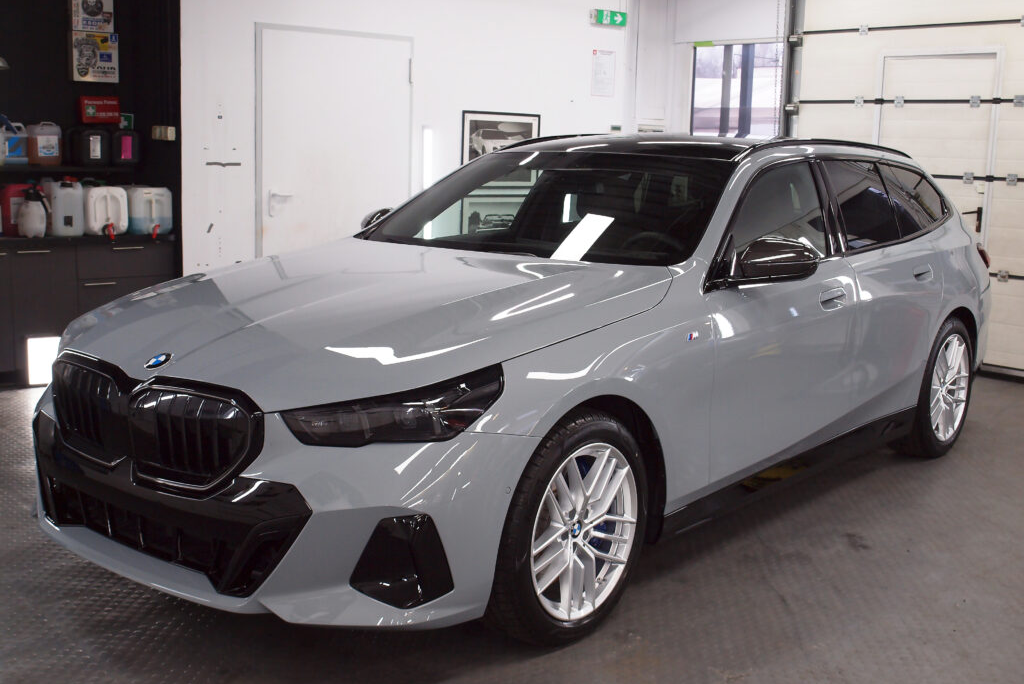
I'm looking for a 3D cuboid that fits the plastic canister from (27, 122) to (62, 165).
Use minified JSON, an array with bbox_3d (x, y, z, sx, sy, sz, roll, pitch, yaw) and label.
[{"bbox_3d":[-2.690,-1.144,6.811,0.160,0.240,0.145,-6,13,-40],"label":"plastic canister"}]

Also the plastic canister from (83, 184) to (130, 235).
[{"bbox_3d":[-2.470,-0.794,7.048,0.245,0.290,0.380,-6,12,-37],"label":"plastic canister"}]

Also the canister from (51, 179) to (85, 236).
[{"bbox_3d":[-2.606,-0.794,6.926,0.185,0.335,0.220,-3,11,-25],"label":"canister"}]

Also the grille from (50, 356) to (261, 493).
[{"bbox_3d":[-1.009,0.229,3.314,0.930,0.335,0.140,9,12,38],"label":"grille"}]

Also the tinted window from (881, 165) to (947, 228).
[{"bbox_3d":[1.948,-0.691,5.736,0.070,0.345,0.770,-14,-2,37],"label":"tinted window"}]

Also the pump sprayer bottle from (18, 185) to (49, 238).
[{"bbox_3d":[-2.732,-0.748,6.758,0.175,0.300,0.145,-7,12,-41],"label":"pump sprayer bottle"}]

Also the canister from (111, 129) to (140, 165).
[{"bbox_3d":[-2.357,-1.192,7.214,0.160,0.225,0.165,-4,11,-29],"label":"canister"}]

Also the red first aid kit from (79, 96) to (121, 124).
[{"bbox_3d":[-2.480,-1.389,7.098,0.230,0.156,0.075,-6,13,-40],"label":"red first aid kit"}]

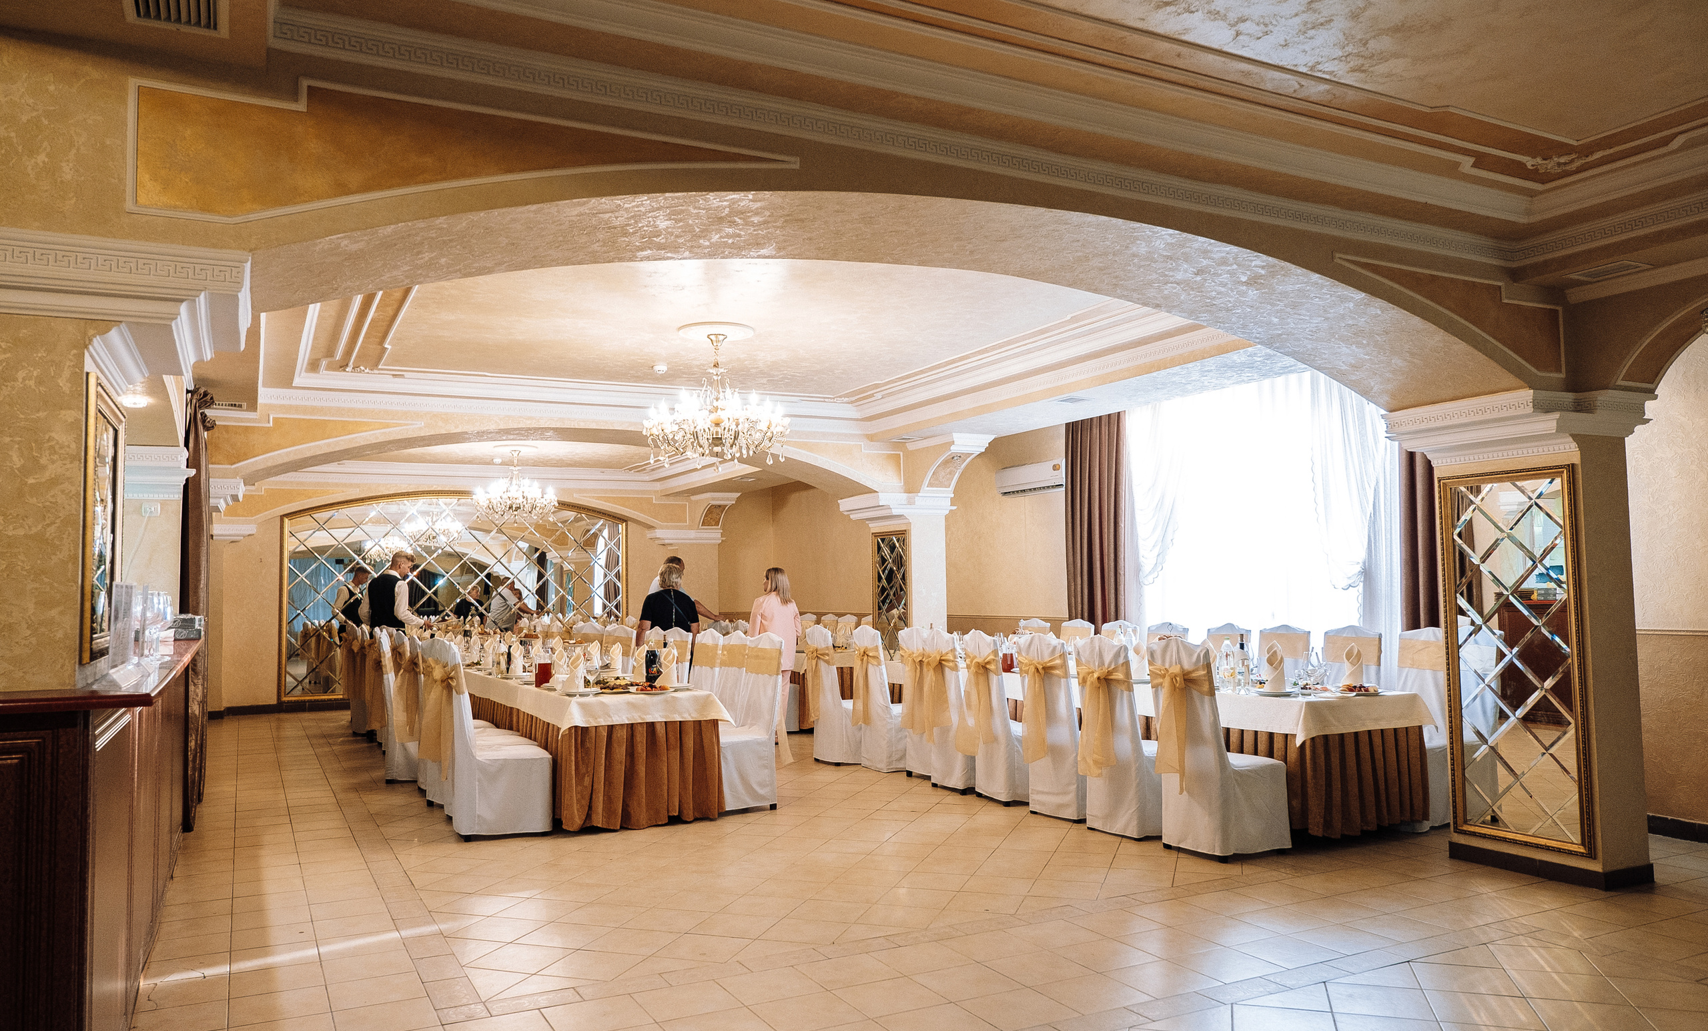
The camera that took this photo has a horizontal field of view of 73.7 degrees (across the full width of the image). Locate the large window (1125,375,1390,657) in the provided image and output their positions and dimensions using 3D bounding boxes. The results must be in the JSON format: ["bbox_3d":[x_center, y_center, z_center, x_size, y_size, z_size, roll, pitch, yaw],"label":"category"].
[{"bbox_3d":[3.000,0.431,8.748,0.174,2.964,2.643,2,-5,-28],"label":"large window"}]

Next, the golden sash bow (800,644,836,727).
[{"bbox_3d":[-0.271,1.336,9.136,0.170,0.610,0.380,1,-4,-27],"label":"golden sash bow"}]

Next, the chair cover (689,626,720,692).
[{"bbox_3d":[-1.300,1.386,8.275,0.570,1.080,0.460,1,-4,-28],"label":"chair cover"}]

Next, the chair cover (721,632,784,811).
[{"bbox_3d":[-0.787,1.337,7.415,0.530,1.130,0.420,1,-4,-27],"label":"chair cover"}]

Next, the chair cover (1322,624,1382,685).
[{"bbox_3d":[3.147,1.280,7.525,0.574,1.095,0.434,2,-5,-28],"label":"chair cover"}]

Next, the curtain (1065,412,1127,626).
[{"bbox_3d":[2.192,0.548,10.264,0.147,2.964,0.801,2,-5,-28],"label":"curtain"}]

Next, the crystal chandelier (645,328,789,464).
[{"bbox_3d":[-0.883,-0.753,7.316,0.920,0.870,0.920,-1,-3,0],"label":"crystal chandelier"}]

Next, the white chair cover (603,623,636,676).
[{"bbox_3d":[-2.285,1.513,10.009,0.574,1.095,0.434,3,-6,-42],"label":"white chair cover"}]

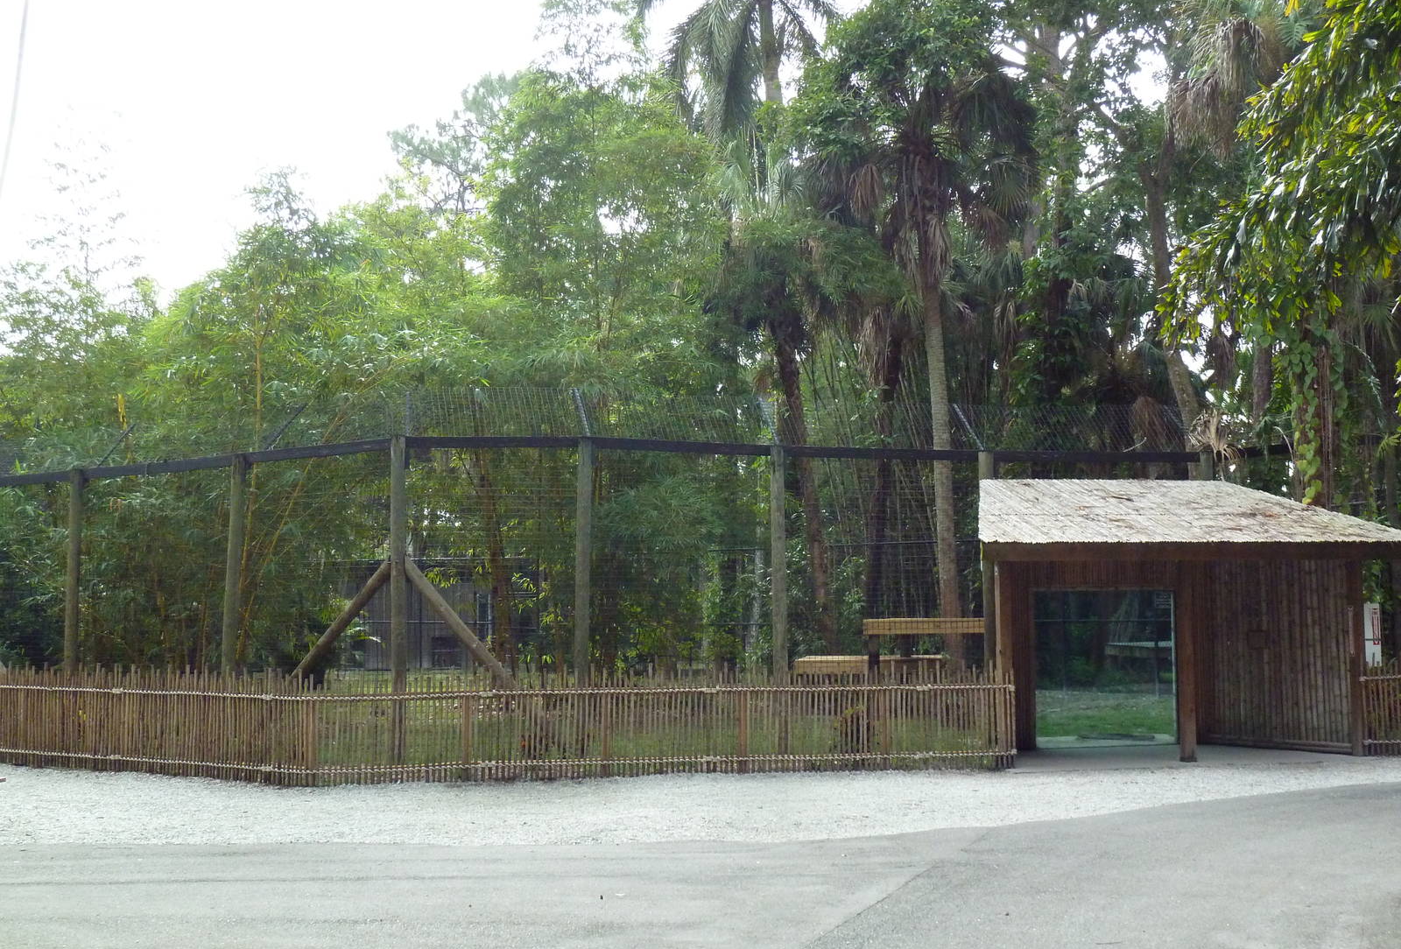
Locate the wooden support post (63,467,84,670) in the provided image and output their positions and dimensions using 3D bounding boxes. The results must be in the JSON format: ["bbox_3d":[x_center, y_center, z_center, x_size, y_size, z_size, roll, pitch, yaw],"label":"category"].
[{"bbox_3d":[-7.687,1.607,21.826,0.160,3.345,0.160,0,-4,0],"label":"wooden support post"}]

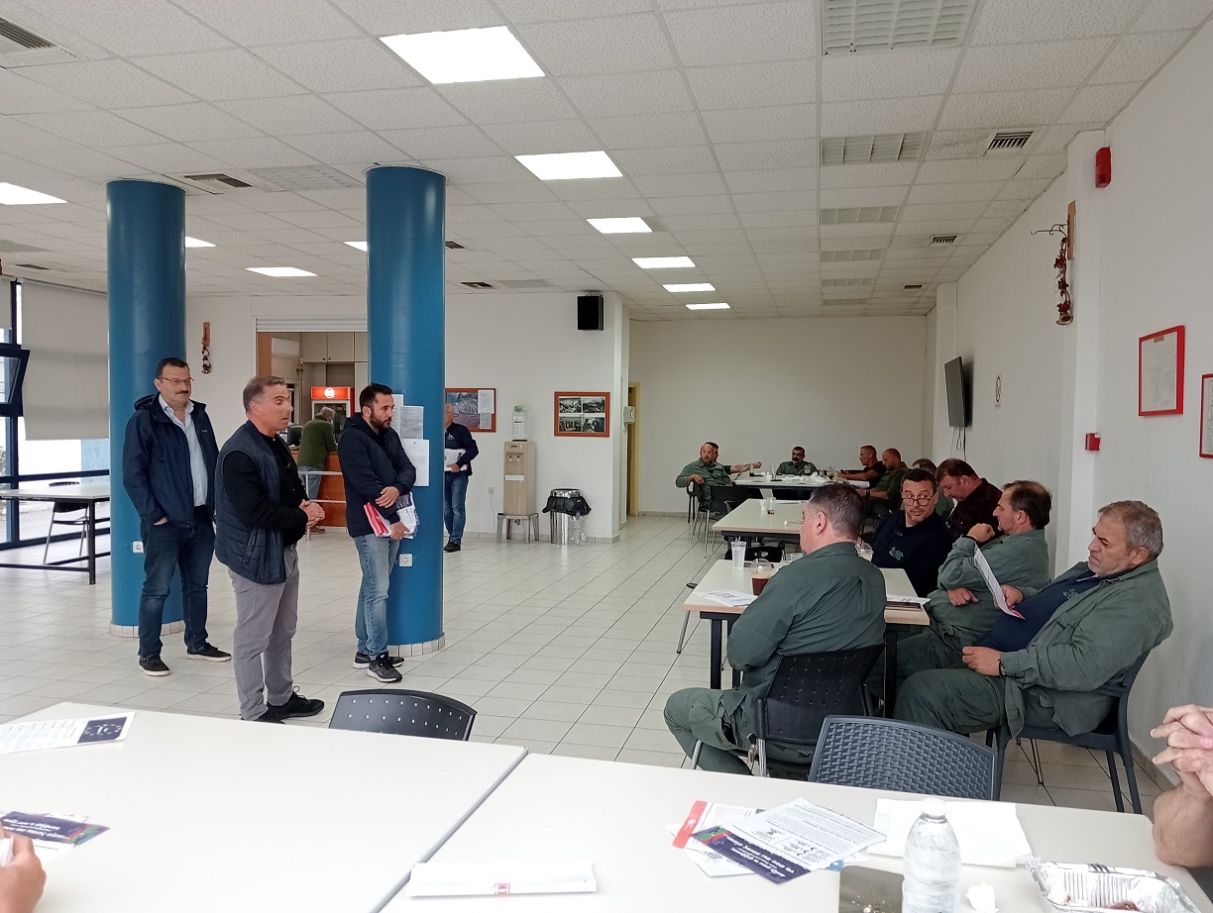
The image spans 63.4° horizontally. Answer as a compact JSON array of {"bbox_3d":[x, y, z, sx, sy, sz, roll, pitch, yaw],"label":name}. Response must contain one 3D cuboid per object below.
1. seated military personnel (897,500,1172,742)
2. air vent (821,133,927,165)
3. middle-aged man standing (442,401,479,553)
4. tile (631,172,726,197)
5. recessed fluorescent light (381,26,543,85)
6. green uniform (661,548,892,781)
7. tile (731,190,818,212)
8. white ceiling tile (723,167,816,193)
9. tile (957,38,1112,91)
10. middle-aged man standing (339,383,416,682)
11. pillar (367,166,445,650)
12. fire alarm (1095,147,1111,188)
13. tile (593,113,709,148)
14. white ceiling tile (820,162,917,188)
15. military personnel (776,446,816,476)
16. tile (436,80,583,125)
[{"bbox_3d":[1.420,0.760,3.470,0.960,1.200,0.620,1,2,10],"label":"seated military personnel"},{"bbox_3d":[1.538,-1.783,5.668,0.600,0.030,0.600,1,2,12],"label":"air vent"},{"bbox_3d":[-1.828,0.213,11.453,0.540,1.740,0.400,1,2,30],"label":"middle-aged man standing"},{"bbox_3d":[0.493,-1.805,6.496,0.595,0.022,0.595,1,2,12],"label":"tile"},{"bbox_3d":[-0.607,-1.770,4.287,0.600,0.060,0.600,1,2,12],"label":"recessed fluorescent light"},{"bbox_3d":[0.560,0.792,3.220,0.570,1.020,0.680,-1,3,-37],"label":"green uniform"},{"bbox_3d":[1.232,-1.844,7.083,0.600,0.025,0.600,1,2,12],"label":"tile"},{"bbox_3d":[1.078,-1.787,6.343,0.600,0.020,0.600,1,2,12],"label":"white ceiling tile"},{"bbox_3d":[1.869,-1.742,4.375,0.600,0.020,0.600,1,2,12],"label":"tile"},{"bbox_3d":[-1.327,0.414,5.712,0.380,1.690,0.480,1,2,30],"label":"middle-aged man standing"},{"bbox_3d":[-1.283,-0.284,6.316,0.500,3.046,0.500,1,2,12],"label":"pillar"},{"bbox_3d":[2.561,-1.478,5.066,0.055,0.195,0.095,1,2,12],"label":"fire alarm"},{"bbox_3d":[0.243,-1.802,5.418,0.600,0.025,0.600,1,2,12],"label":"tile"},{"bbox_3d":[1.665,-1.790,6.239,0.595,0.022,0.595,1,2,12],"label":"white ceiling tile"},{"bbox_3d":[2.530,0.460,13.100,0.560,1.220,0.750,1,2,12],"label":"military personnel"},{"bbox_3d":[-0.480,-1.759,4.868,0.595,0.022,0.595,1,2,12],"label":"tile"}]

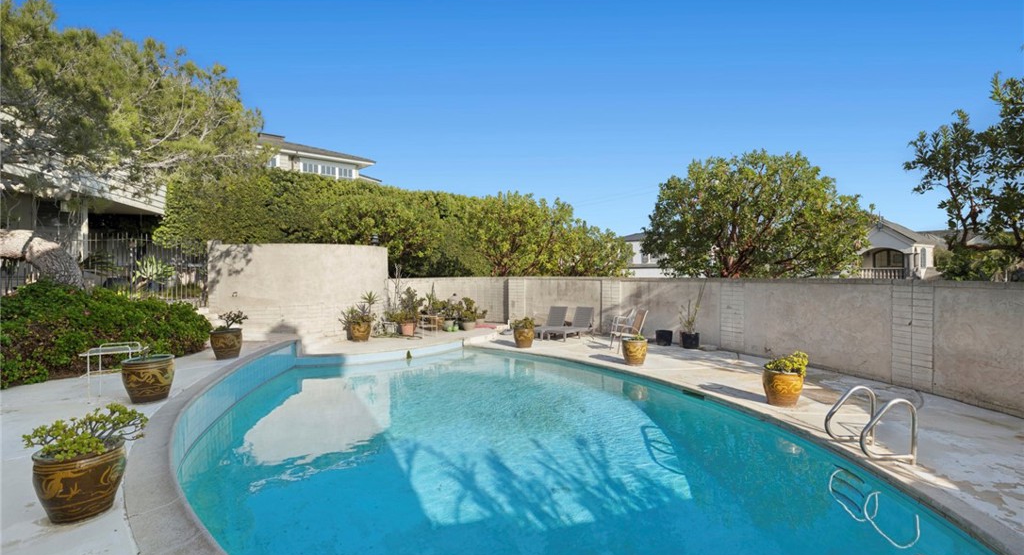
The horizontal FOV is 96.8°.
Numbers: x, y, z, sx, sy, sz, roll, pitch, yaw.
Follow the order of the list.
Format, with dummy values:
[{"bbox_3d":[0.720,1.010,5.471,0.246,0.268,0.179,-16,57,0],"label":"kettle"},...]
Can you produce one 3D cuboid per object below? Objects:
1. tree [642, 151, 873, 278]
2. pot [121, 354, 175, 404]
[{"bbox_3d":[7.500,-1.050,13.900,6.000,5.500,5.700,0,0,28],"label":"tree"},{"bbox_3d":[-3.810,1.080,4.790,0.450,0.440,0.450,0,0,-38],"label":"pot"}]

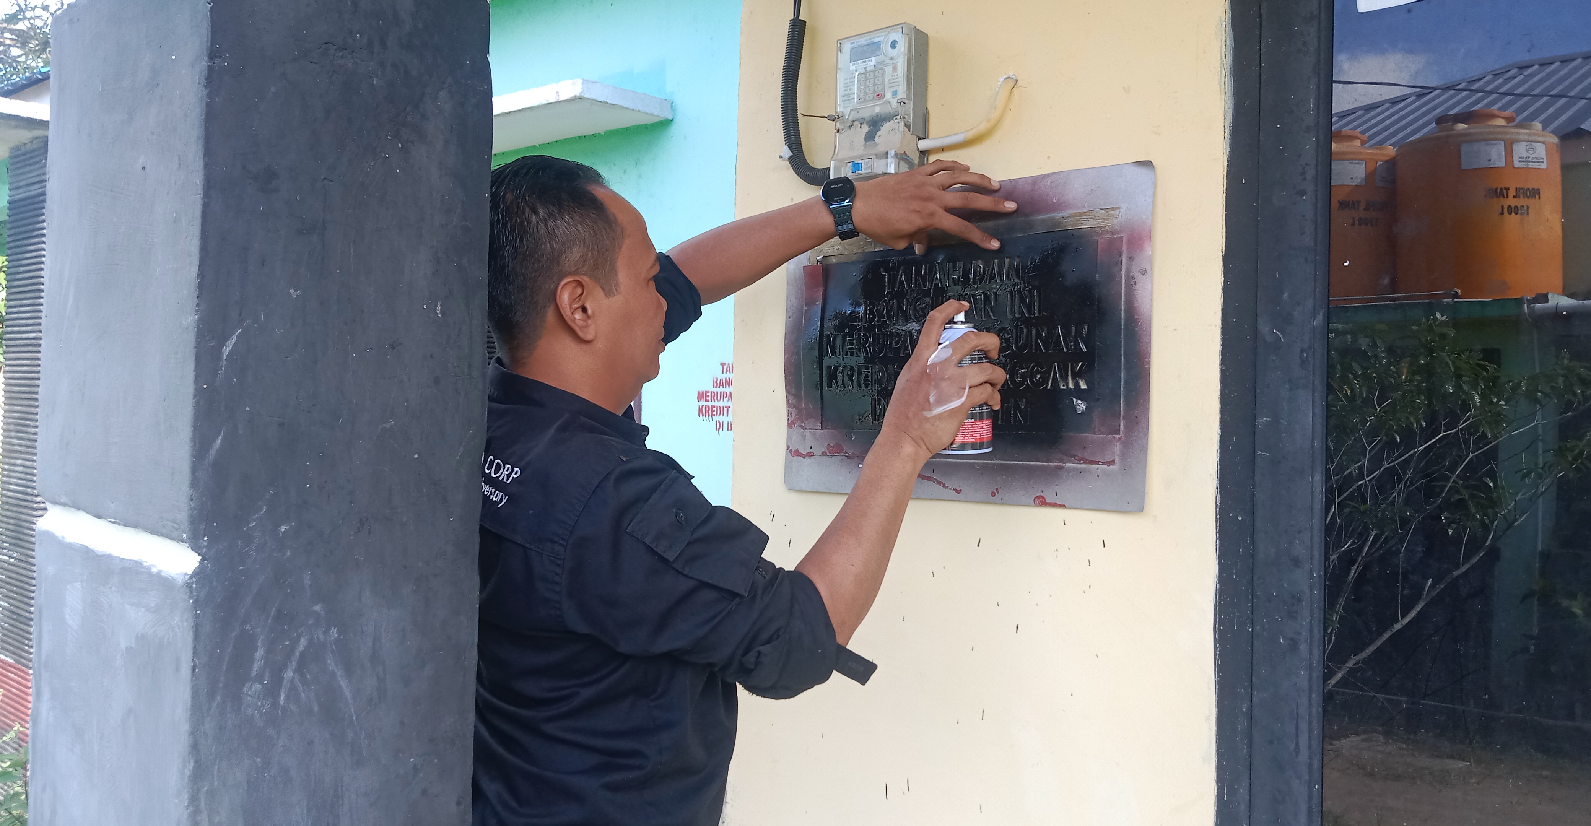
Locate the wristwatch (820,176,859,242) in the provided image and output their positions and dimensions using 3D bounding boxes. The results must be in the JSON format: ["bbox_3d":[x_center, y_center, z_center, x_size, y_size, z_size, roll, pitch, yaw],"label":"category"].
[{"bbox_3d":[0.060,-0.259,1.570,0.044,0.070,0.057,-14,-31,7],"label":"wristwatch"}]

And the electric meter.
[{"bbox_3d":[0.114,-0.410,1.679,0.113,0.197,0.065,0,-1,40],"label":"electric meter"}]

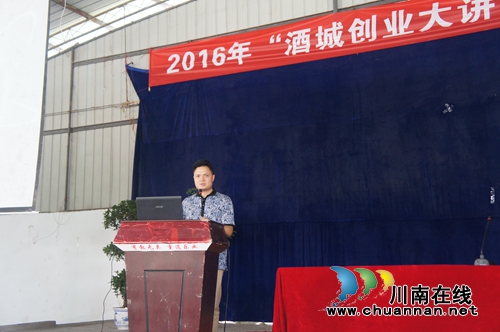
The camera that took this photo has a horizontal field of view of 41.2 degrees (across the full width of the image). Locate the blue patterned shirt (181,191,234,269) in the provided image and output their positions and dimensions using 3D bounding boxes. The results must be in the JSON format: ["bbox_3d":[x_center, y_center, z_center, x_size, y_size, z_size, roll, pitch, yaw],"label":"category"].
[{"bbox_3d":[-0.345,0.538,5.600,0.470,0.690,0.290,-4,-10,22],"label":"blue patterned shirt"}]

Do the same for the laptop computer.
[{"bbox_3d":[-0.660,0.384,5.309,0.380,0.235,0.330,-3,-9,16],"label":"laptop computer"}]

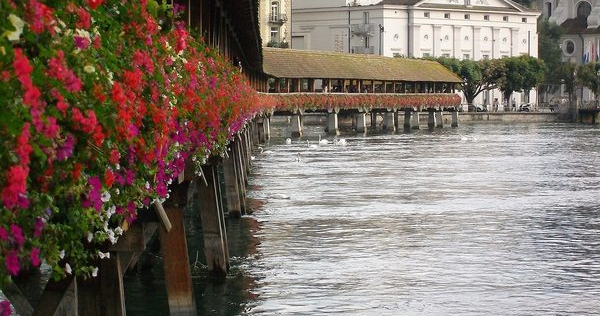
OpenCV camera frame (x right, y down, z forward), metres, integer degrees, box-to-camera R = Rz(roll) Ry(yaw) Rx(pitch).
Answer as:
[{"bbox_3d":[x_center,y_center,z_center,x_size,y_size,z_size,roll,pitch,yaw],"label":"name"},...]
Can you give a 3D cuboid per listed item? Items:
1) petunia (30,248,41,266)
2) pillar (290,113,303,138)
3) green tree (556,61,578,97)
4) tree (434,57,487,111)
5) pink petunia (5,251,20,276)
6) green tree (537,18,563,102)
[{"bbox_3d":[-0.898,0.338,6.000,0.045,0.067,0.038,-2,2,-34],"label":"petunia"},{"bbox_3d":[-0.287,-2.727,145.000,0.650,2.009,0.550,0,2,19],"label":"pillar"},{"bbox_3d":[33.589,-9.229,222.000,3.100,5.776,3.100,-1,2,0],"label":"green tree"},{"bbox_3d":[20.034,-9.115,220.000,6.600,6.782,6.300,-1,2,0],"label":"tree"},{"bbox_3d":[-0.927,0.340,5.700,0.055,0.074,0.045,-2,2,-30],"label":"pink petunia"},{"bbox_3d":[33.587,-12.856,238.000,3.600,12.115,3.600,-1,2,0],"label":"green tree"}]

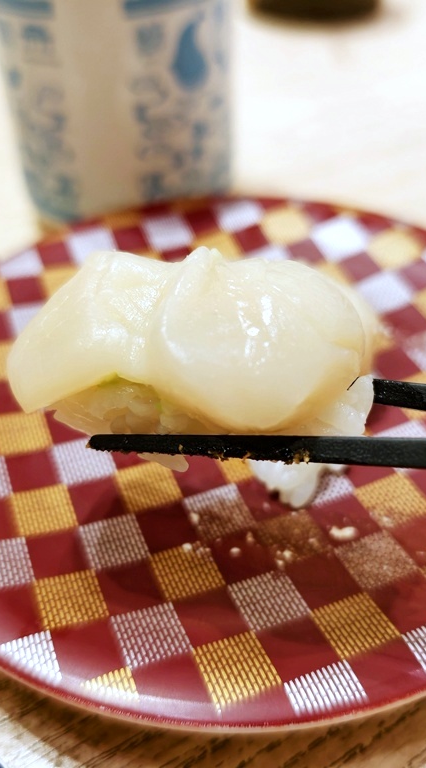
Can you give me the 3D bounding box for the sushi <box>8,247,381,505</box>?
[{"bbox_3d":[-0.004,-0.003,0.123,0.065,0.034,0.036,4,40,6],"label":"sushi"}]

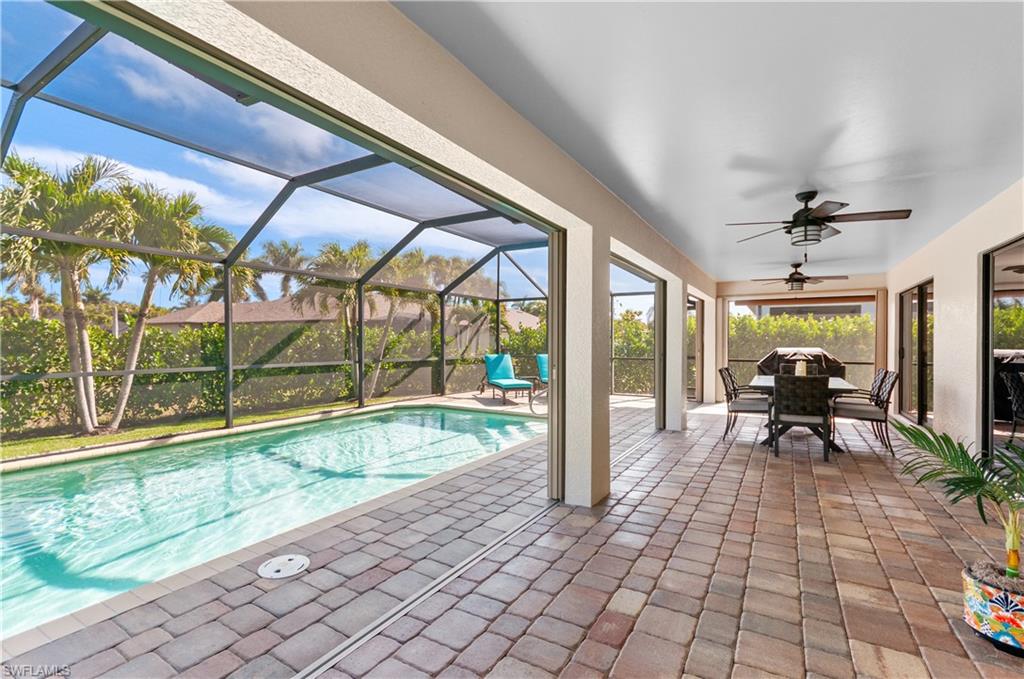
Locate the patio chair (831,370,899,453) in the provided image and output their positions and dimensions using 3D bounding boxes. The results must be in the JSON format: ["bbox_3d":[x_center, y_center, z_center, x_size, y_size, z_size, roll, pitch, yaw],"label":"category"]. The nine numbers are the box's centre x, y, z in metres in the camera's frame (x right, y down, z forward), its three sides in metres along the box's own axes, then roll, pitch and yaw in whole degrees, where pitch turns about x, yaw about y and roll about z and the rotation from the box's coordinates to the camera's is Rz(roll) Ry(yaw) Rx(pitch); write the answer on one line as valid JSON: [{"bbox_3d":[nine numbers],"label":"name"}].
[{"bbox_3d":[4.183,0.849,5.066,0.596,0.922,0.552,0,0,33],"label":"patio chair"}]

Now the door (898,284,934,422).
[{"bbox_3d":[5.788,0.211,6.082,0.100,1.968,2.146,0,0,33],"label":"door"}]

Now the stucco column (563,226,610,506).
[{"bbox_3d":[0.623,0.208,3.437,0.213,2.137,0.377,0,0,33],"label":"stucco column"}]

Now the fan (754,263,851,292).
[{"bbox_3d":[4.570,-0.978,6.829,1.293,0.420,1.293,0,0,33],"label":"fan"}]

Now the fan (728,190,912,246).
[{"bbox_3d":[2.454,-1.010,3.557,1.293,0.420,1.293,0,0,33],"label":"fan"}]

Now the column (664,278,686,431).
[{"bbox_3d":[2.407,0.235,6.206,0.213,2.137,0.364,0,0,33],"label":"column"}]

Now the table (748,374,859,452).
[{"bbox_3d":[3.825,0.937,5.663,1.029,0.747,2.033,0,0,33],"label":"table"}]

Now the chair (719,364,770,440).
[{"bbox_3d":[3.041,0.850,5.543,0.596,0.910,0.552,0,0,33],"label":"chair"}]

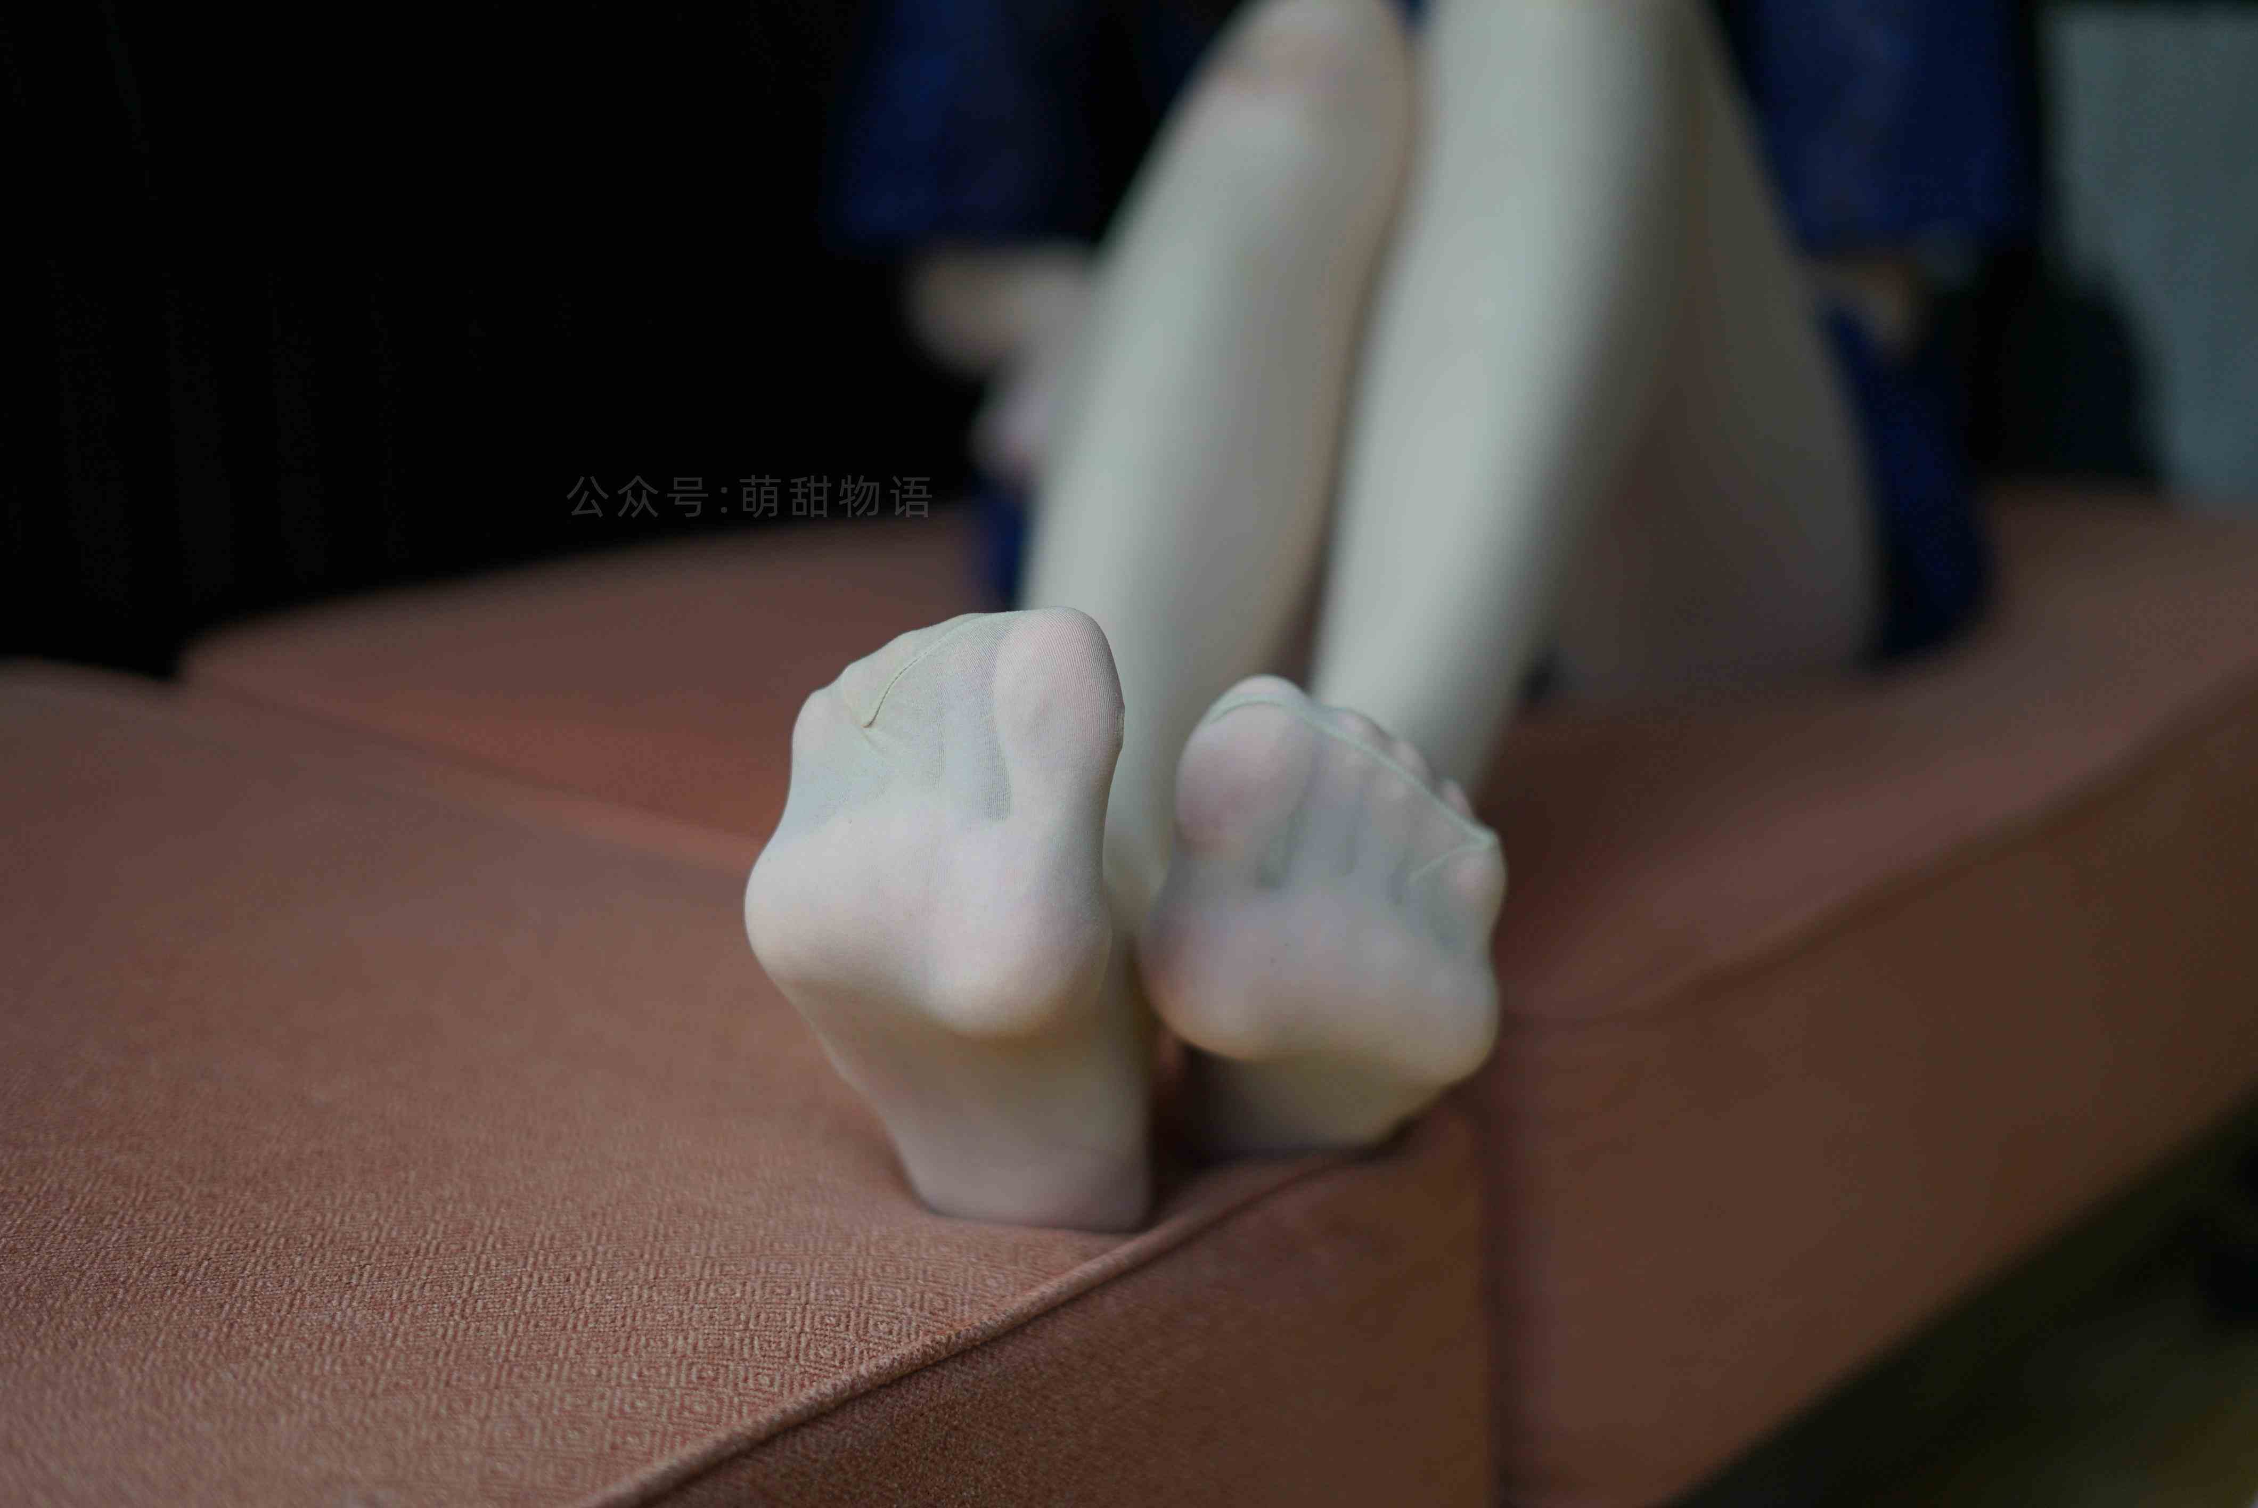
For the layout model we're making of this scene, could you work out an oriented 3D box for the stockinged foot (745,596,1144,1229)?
[{"bbox_3d":[-0.035,0.045,0.765,0.088,0.092,0.210,1,-25,6],"label":"stockinged foot"}]

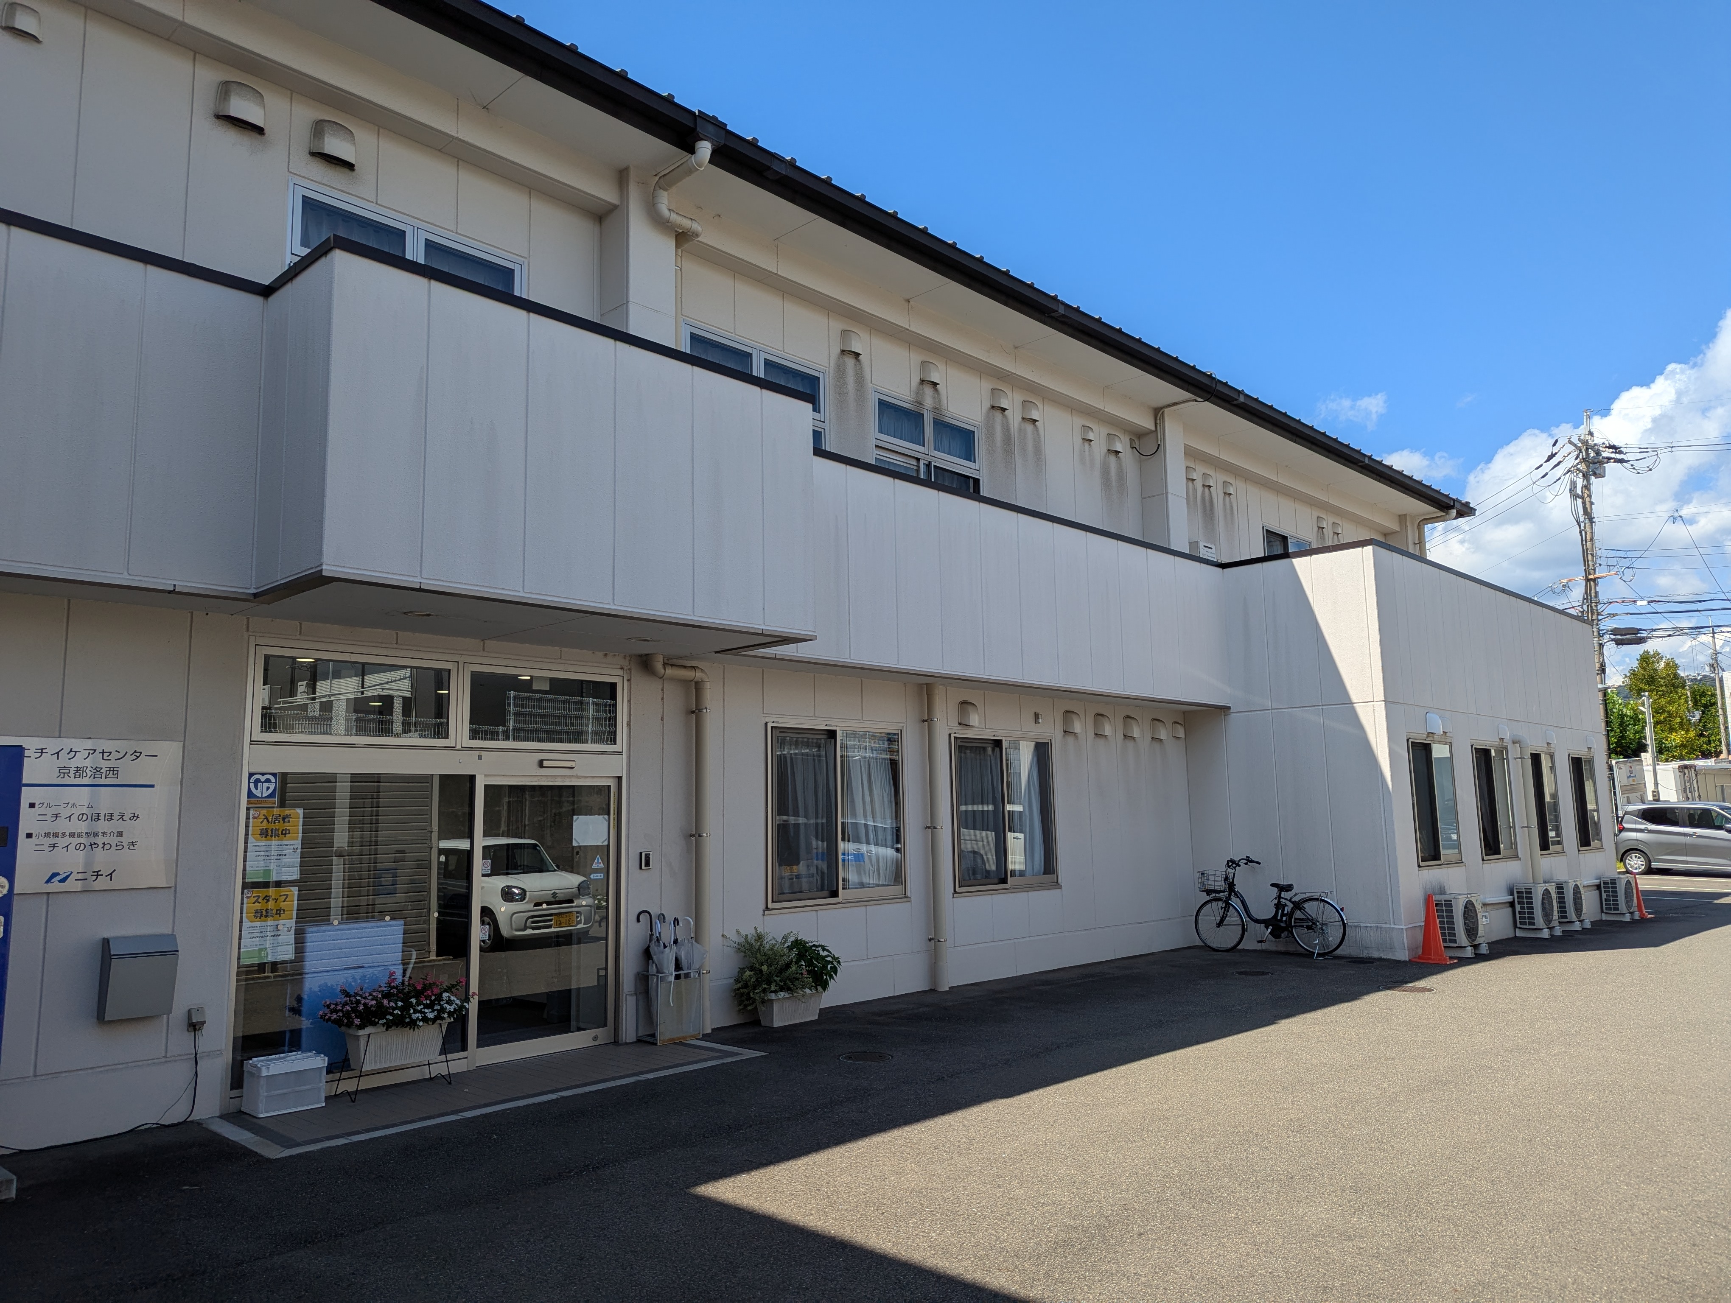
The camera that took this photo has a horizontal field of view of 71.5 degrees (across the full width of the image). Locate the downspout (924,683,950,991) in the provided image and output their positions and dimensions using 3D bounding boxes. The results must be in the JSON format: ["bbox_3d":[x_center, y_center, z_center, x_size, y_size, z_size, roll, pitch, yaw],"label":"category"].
[{"bbox_3d":[0.671,1.729,11.272,0.140,2.850,0.125,-9,-11,43],"label":"downspout"}]

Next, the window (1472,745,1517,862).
[{"bbox_3d":[8.167,1.951,15.577,0.090,1.444,1.429,-9,-11,43],"label":"window"}]

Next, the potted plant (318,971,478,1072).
[{"bbox_3d":[-2.850,2.225,7.316,0.360,0.530,0.900,-8,-10,43],"label":"potted plant"}]

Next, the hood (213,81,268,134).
[{"bbox_3d":[-4.055,-3.589,7.851,0.130,0.300,0.290,-9,-11,43],"label":"hood"}]

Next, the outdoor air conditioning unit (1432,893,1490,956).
[{"bbox_3d":[6.630,3.063,13.484,0.330,0.638,0.800,-9,-11,43],"label":"outdoor air conditioning unit"}]

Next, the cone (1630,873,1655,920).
[{"bbox_3d":[12.237,3.844,19.080,0.380,0.700,0.380,-8,-10,43],"label":"cone"}]

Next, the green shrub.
[{"bbox_3d":[-0.604,2.475,9.445,0.482,0.612,1.063,-9,-11,43],"label":"green shrub"}]

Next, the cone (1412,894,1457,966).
[{"bbox_3d":[6.087,2.961,12.899,0.380,0.700,0.380,-9,-11,43],"label":"cone"}]

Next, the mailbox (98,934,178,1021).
[{"bbox_3d":[-3.908,1.757,6.476,0.155,0.412,0.333,-9,-11,43],"label":"mailbox"}]

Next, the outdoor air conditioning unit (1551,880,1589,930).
[{"bbox_3d":[9.752,3.531,16.713,0.331,0.657,0.803,-9,-11,43],"label":"outdoor air conditioning unit"}]

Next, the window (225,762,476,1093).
[{"bbox_3d":[-3.132,1.652,7.449,0.080,1.775,1.423,-9,-11,43],"label":"window"}]

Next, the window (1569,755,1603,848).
[{"bbox_3d":[11.464,2.403,19.113,0.110,1.465,1.495,-9,-11,43],"label":"window"}]

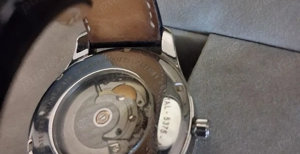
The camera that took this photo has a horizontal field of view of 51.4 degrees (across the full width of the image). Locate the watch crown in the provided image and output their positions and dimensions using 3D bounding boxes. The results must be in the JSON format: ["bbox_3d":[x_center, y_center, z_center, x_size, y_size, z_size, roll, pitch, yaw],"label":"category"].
[{"bbox_3d":[0.011,0.011,0.070,0.004,0.005,0.005,1,61,19],"label":"watch crown"}]

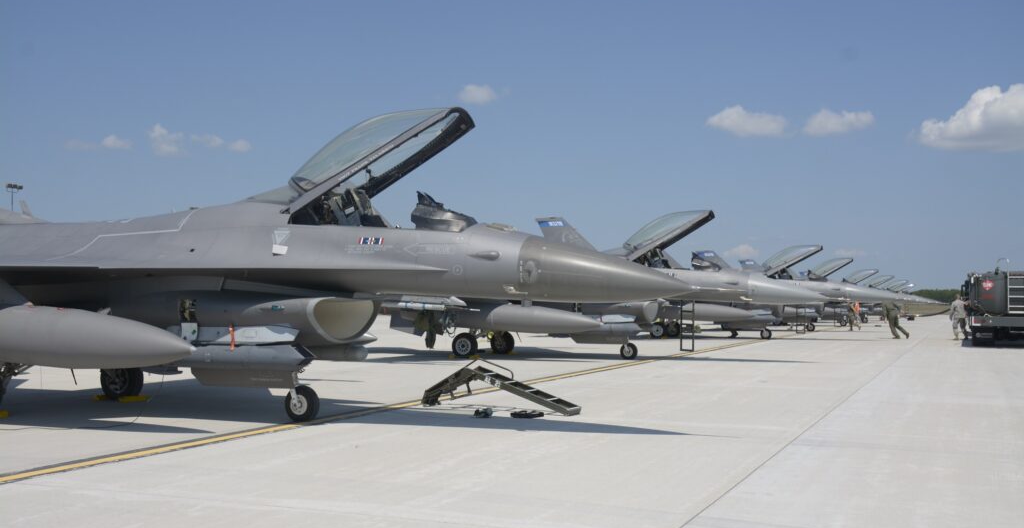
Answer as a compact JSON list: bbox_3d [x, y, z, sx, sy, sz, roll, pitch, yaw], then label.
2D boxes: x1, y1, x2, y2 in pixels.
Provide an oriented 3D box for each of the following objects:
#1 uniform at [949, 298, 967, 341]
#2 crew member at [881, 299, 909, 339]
[{"bbox_3d":[17.615,2.131,40.400,0.680,1.740,0.460,-1,-2,20],"label":"uniform"},{"bbox_3d":[15.284,2.218,40.900,0.680,1.550,0.950,2,-3,-40],"label":"crew member"}]

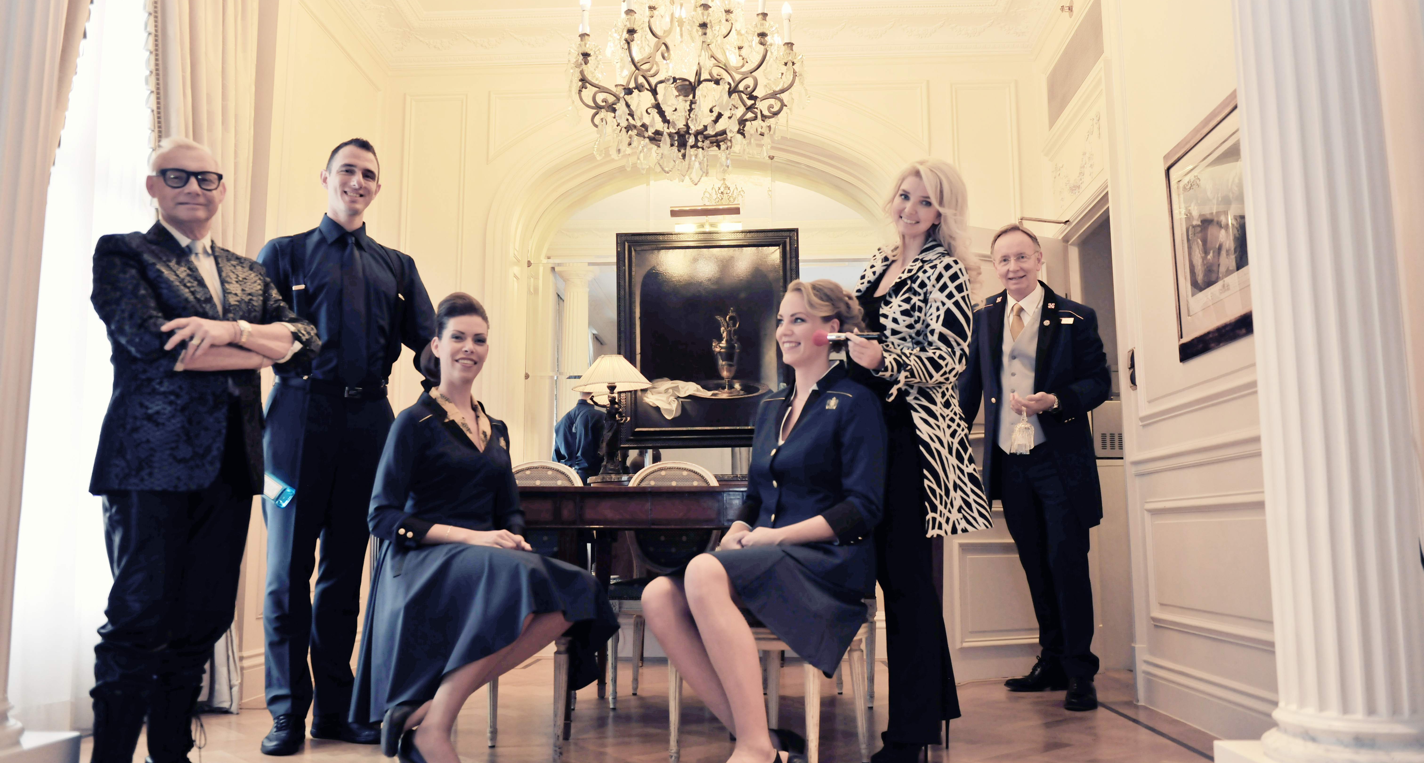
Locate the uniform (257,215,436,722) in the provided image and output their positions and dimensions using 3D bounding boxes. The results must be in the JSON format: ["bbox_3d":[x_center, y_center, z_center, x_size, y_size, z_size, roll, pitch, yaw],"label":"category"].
[{"bbox_3d":[-1.153,0.244,3.441,0.540,1.575,0.340,4,-9,-29],"label":"uniform"}]

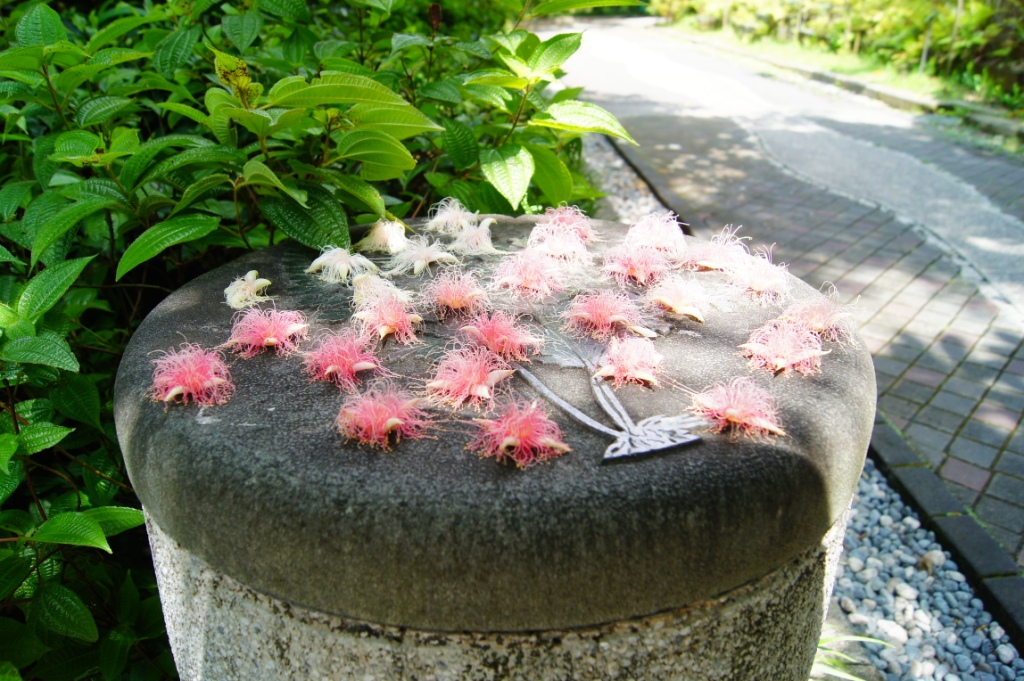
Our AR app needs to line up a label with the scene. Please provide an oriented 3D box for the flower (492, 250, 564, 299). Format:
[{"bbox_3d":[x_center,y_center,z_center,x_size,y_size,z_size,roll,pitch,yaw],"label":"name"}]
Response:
[{"bbox_3d":[0.012,-0.055,0.608,0.059,0.029,0.053,1,24,1],"label":"flower"}]

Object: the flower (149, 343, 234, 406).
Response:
[{"bbox_3d":[-0.219,0.018,0.519,0.054,0.032,0.052,-11,27,-23],"label":"flower"}]

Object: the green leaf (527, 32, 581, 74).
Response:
[{"bbox_3d":[0.052,-0.363,0.970,0.075,0.018,0.038,-36,40,-15],"label":"green leaf"}]

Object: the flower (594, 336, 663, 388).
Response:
[{"bbox_3d":[0.083,0.011,0.539,0.048,0.027,0.045,4,25,9],"label":"flower"}]

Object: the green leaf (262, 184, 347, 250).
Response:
[{"bbox_3d":[-0.213,-0.128,0.790,0.062,0.022,0.105,-15,54,-46],"label":"green leaf"}]

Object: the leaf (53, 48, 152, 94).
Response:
[{"bbox_3d":[-0.454,-0.298,0.850,0.108,0.018,0.042,-28,60,2],"label":"leaf"}]

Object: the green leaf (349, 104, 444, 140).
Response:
[{"bbox_3d":[-0.131,-0.241,0.850,0.105,0.020,0.045,11,66,10],"label":"green leaf"}]

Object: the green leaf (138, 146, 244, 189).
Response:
[{"bbox_3d":[-0.344,-0.185,0.820,0.115,0.025,0.042,-12,27,-7],"label":"green leaf"}]

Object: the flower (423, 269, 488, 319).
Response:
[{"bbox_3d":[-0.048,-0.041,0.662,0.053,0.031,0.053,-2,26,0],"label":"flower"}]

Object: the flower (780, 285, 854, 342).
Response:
[{"bbox_3d":[0.244,-0.026,0.608,0.055,0.036,0.052,10,27,21],"label":"flower"}]

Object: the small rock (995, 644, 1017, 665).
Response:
[{"bbox_3d":[0.945,0.600,1.466,0.033,0.024,0.034,20,31,37],"label":"small rock"}]

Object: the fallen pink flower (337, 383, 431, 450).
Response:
[{"bbox_3d":[-0.069,0.037,0.410,0.050,0.025,0.045,-5,25,-10],"label":"fallen pink flower"}]

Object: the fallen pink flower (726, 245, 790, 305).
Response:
[{"bbox_3d":[0.194,-0.050,0.596,0.052,0.030,0.047,8,26,17],"label":"fallen pink flower"}]

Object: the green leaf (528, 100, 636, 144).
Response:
[{"bbox_3d":[0.087,-0.270,0.950,0.135,0.028,0.055,12,29,6],"label":"green leaf"}]

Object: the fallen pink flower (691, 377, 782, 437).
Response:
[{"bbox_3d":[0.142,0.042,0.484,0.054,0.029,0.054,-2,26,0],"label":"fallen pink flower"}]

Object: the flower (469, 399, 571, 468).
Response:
[{"bbox_3d":[0.004,0.044,0.398,0.053,0.022,0.048,0,24,1],"label":"flower"}]

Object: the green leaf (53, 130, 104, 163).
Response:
[{"bbox_3d":[-0.436,-0.195,0.770,0.052,0.018,0.038,-7,66,-18],"label":"green leaf"}]

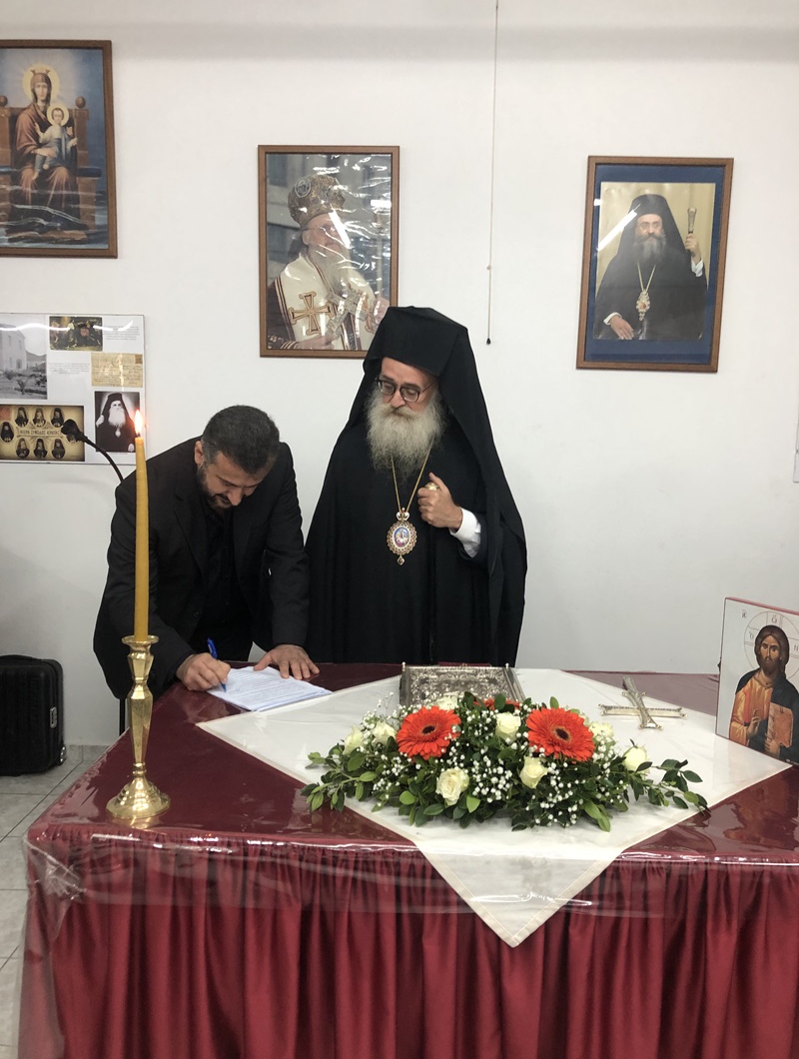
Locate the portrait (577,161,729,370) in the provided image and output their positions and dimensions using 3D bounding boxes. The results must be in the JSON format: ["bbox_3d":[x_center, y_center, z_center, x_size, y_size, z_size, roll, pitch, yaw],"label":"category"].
[{"bbox_3d":[0.980,-1.014,3.325,0.545,0.795,0.025,2,8,2],"label":"portrait"}]

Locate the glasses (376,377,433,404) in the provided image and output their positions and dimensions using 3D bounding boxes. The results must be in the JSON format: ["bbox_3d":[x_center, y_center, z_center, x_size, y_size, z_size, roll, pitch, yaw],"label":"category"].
[{"bbox_3d":[0.039,-0.412,2.380,0.142,0.047,0.145,20,36,28],"label":"glasses"}]

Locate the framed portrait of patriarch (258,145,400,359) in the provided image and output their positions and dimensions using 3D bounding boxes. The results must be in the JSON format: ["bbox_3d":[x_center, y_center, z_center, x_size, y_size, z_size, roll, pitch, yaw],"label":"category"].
[{"bbox_3d":[-0.273,-1.067,3.349,0.540,0.792,0.025,1,9,2],"label":"framed portrait of patriarch"}]

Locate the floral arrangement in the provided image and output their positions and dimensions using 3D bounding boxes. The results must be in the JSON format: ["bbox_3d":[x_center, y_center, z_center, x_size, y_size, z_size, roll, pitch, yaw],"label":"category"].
[{"bbox_3d":[0.194,0.378,1.569,0.685,0.155,0.400,1,6,2],"label":"floral arrangement"}]

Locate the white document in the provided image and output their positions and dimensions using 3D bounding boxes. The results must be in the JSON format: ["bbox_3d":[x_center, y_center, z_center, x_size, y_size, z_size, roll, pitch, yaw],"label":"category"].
[{"bbox_3d":[-0.346,0.383,2.121,0.220,0.012,0.297,-4,8,-41],"label":"white document"}]

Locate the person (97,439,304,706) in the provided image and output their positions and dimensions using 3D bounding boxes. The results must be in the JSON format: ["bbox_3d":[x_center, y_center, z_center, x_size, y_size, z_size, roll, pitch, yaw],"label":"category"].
[{"bbox_3d":[-0.526,0.387,2.414,0.580,1.450,0.700,-1,6,-14],"label":"person"}]

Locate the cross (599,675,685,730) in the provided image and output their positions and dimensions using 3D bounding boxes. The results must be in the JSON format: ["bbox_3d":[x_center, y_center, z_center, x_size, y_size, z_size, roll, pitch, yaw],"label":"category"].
[{"bbox_3d":[0.551,0.399,1.985,0.188,0.036,0.315,1,6,5],"label":"cross"}]

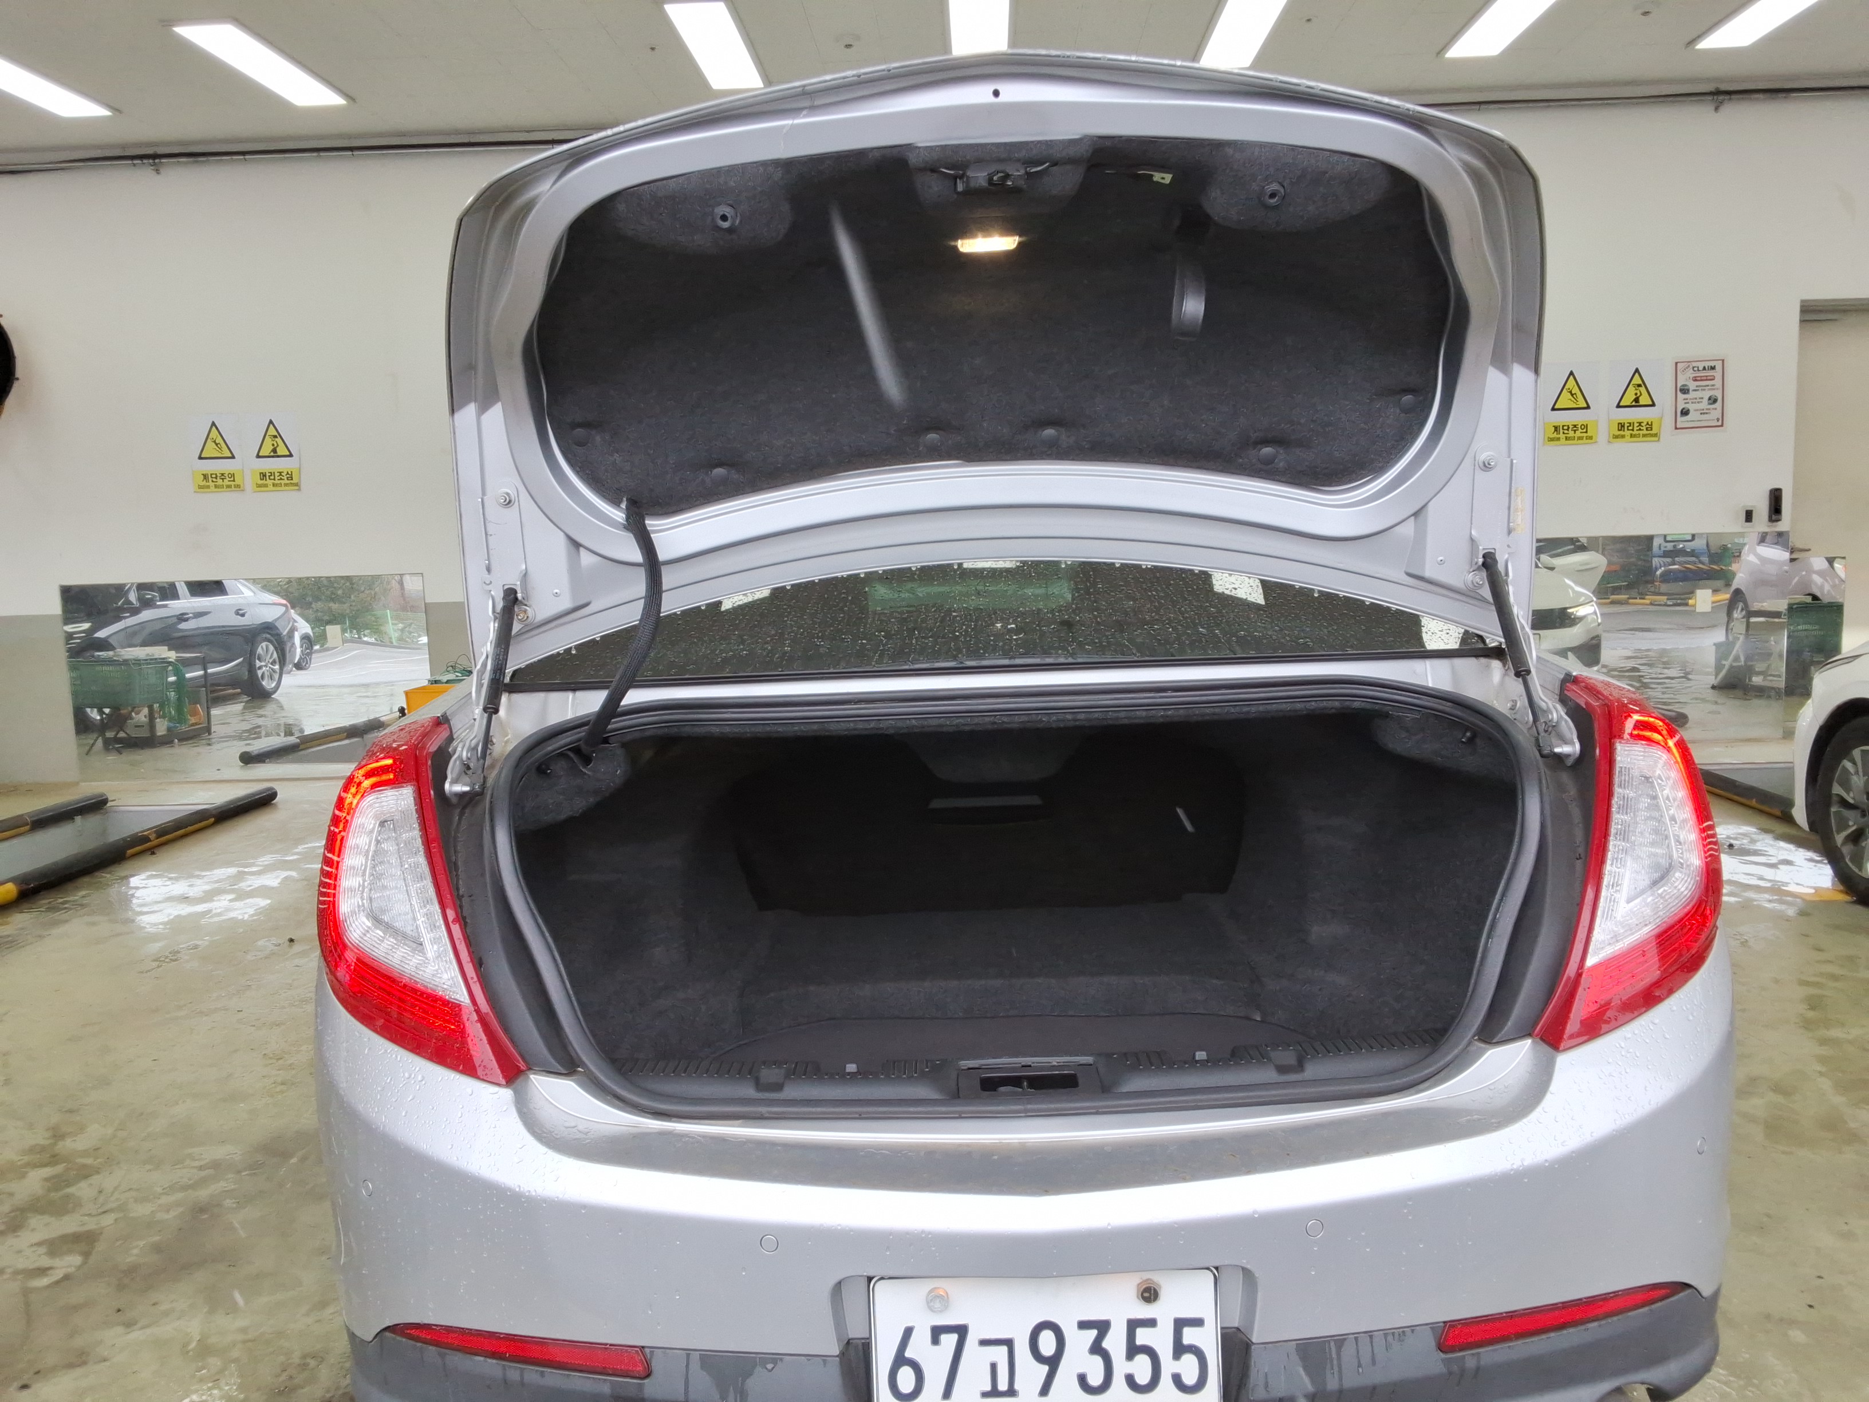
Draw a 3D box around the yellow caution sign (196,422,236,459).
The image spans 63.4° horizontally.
[{"bbox_3d":[-4.034,-1.463,8.499,0.210,0.215,0.010,-2,6,2],"label":"yellow caution sign"}]

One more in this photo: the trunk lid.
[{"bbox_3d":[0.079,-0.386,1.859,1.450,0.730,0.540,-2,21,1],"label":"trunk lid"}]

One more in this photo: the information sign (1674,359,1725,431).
[{"bbox_3d":[4.136,-1.649,8.168,0.275,0.380,0.010,-2,6,2],"label":"information sign"}]

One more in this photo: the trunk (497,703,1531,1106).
[{"bbox_3d":[0.105,0.238,2.178,1.260,0.540,1.140,-2,6,1],"label":"trunk"}]

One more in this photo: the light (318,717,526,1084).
[{"bbox_3d":[-0.615,0.216,1.839,0.340,0.370,0.450,-2,6,1],"label":"light"}]

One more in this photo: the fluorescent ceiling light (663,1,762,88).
[{"bbox_3d":[-1.008,-3.070,7.081,0.280,0.060,1.220,-2,6,2],"label":"fluorescent ceiling light"}]

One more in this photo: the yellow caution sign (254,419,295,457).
[{"bbox_3d":[-3.703,-1.468,8.486,0.210,0.215,0.010,-2,6,2],"label":"yellow caution sign"}]

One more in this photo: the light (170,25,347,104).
[{"bbox_3d":[-3.151,-3.012,7.159,0.280,0.060,1.220,-2,6,2],"label":"light"}]

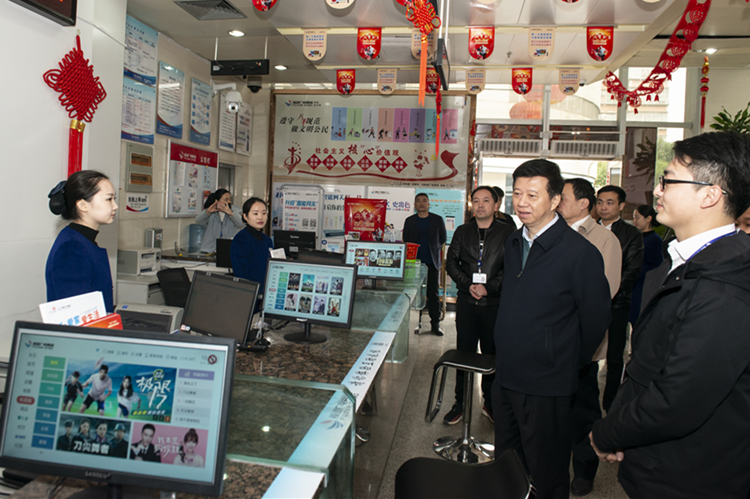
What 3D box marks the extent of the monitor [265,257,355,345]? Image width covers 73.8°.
[{"bbox_3d":[-0.338,0.263,2.580,0.495,0.405,0.190,4,4,18],"label":"monitor"}]

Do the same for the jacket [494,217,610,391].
[{"bbox_3d":[0.670,0.214,1.909,0.310,0.690,0.500,0,6,-31],"label":"jacket"}]

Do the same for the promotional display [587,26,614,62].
[{"bbox_3d":[1.991,-1.810,4.410,0.228,0.300,0.020,4,5,9],"label":"promotional display"}]

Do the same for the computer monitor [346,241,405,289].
[{"bbox_3d":[0.001,0.129,4.230,0.510,0.400,0.200,4,5,11],"label":"computer monitor"}]

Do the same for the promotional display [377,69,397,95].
[{"bbox_3d":[0.149,-2.172,6.480,0.255,0.330,0.012,3,4,8],"label":"promotional display"}]

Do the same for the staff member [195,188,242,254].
[{"bbox_3d":[-1.742,0.153,5.588,0.520,1.640,0.360,0,5,-25],"label":"staff member"}]

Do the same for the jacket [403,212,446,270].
[{"bbox_3d":[0.607,-0.103,6.093,0.520,0.700,0.280,3,5,7],"label":"jacket"}]

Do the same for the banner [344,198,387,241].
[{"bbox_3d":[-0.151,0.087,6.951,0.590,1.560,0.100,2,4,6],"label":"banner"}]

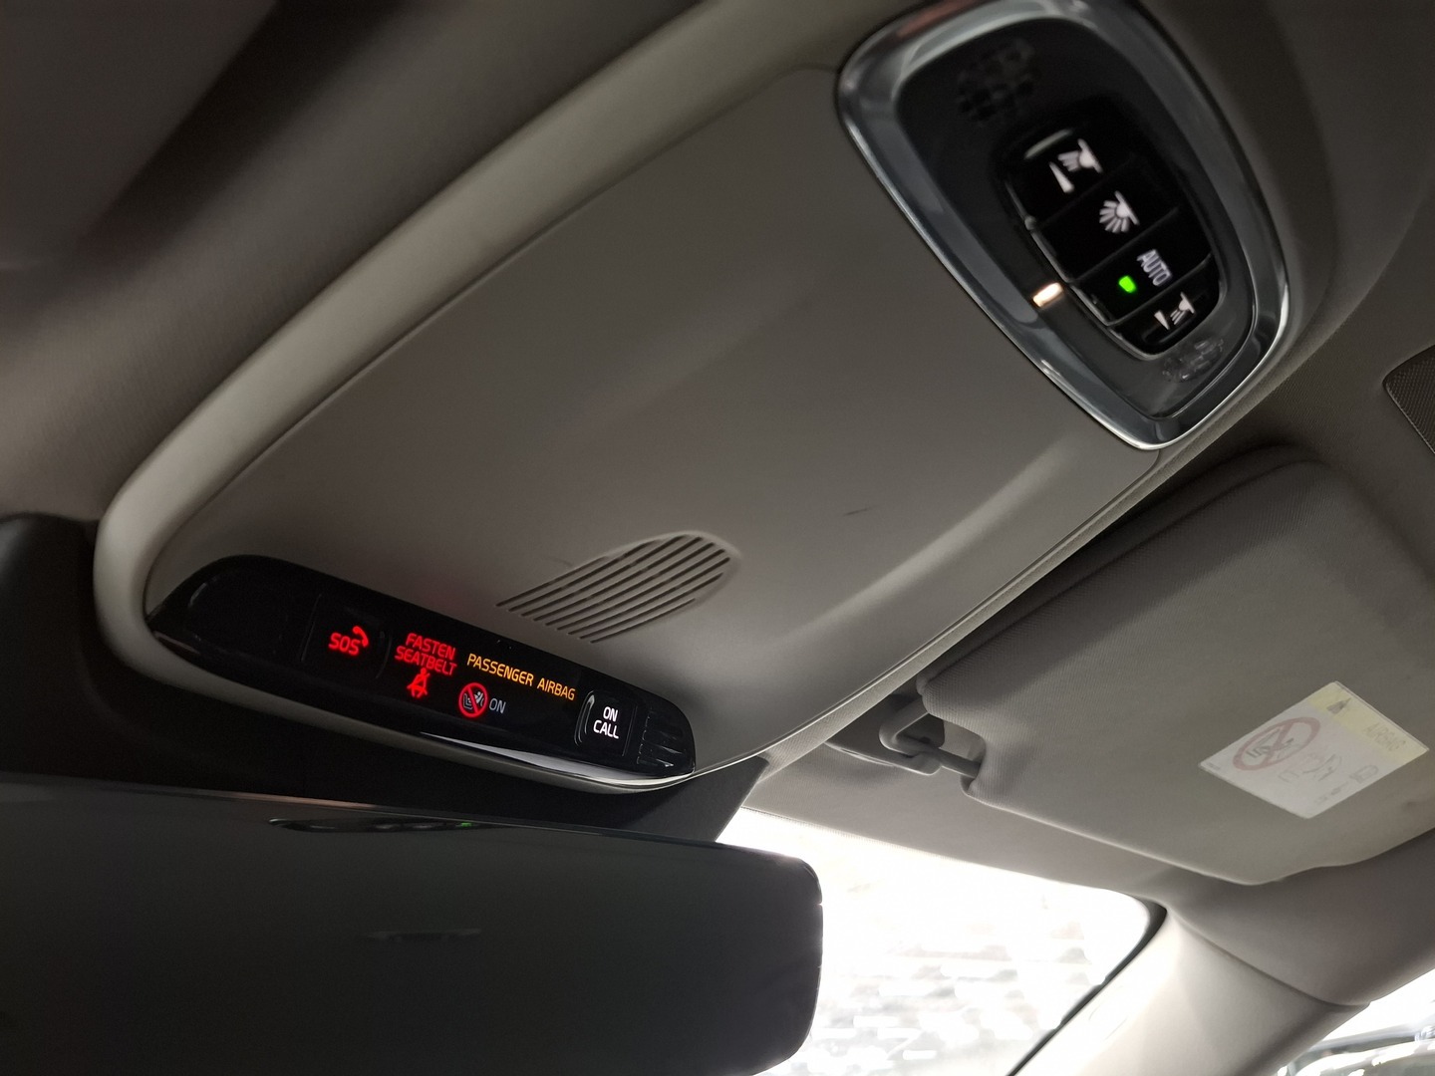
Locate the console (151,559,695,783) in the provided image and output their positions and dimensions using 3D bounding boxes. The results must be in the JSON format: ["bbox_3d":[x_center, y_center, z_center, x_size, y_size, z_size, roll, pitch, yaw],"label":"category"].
[{"bbox_3d":[-0.074,0.045,0.292,0.023,0.037,0.187,-6,-24,43],"label":"console"}]

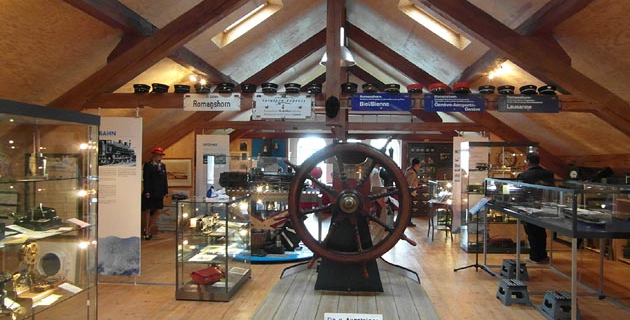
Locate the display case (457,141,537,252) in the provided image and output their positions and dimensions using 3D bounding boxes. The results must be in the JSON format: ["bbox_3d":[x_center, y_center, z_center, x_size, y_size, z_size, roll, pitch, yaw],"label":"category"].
[{"bbox_3d":[3.364,0.681,7.708,1.200,1.980,0.520,1,0,5],"label":"display case"}]

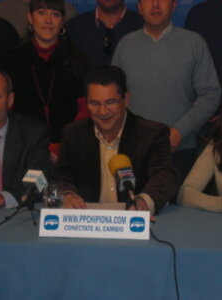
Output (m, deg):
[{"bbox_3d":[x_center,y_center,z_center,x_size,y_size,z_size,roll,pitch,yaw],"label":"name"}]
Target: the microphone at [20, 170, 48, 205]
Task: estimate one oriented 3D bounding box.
[{"bbox_3d":[-0.305,0.147,3.810,0.062,0.062,0.165,8,54,27],"label":"microphone"}]

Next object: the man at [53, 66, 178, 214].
[{"bbox_3d":[0.020,0.300,4.120,0.540,1.270,0.760,2,9,11],"label":"man"}]

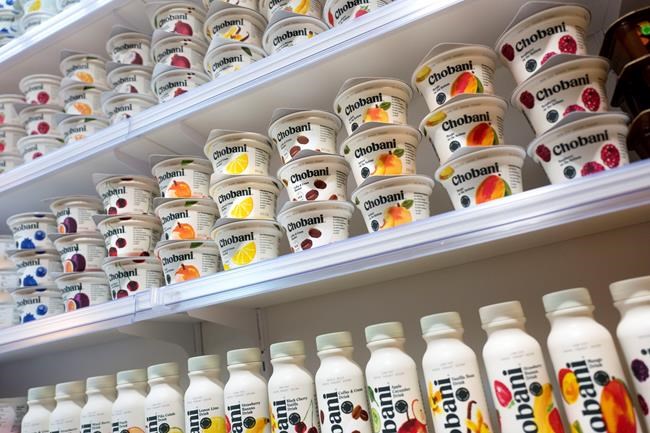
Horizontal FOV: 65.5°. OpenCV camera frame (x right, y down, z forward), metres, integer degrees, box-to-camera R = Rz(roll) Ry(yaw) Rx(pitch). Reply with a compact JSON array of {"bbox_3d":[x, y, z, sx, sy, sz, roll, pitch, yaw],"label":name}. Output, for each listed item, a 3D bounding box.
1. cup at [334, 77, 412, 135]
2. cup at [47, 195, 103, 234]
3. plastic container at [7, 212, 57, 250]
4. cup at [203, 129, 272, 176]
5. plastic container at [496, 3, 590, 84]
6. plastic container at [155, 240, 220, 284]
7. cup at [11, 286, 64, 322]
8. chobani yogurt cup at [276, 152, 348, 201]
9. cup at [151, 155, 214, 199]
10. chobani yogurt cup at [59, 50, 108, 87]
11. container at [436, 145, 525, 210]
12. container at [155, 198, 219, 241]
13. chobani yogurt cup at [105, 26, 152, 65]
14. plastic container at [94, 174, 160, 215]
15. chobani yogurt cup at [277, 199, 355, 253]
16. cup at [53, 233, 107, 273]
[{"bbox_3d":[0.062,-0.111,0.599,0.097,0.058,0.097,-8,-16,-2],"label":"cup"},{"bbox_3d":[-0.375,0.014,0.786,0.096,0.058,0.100,-7,-19,-2],"label":"cup"},{"bbox_3d":[-0.463,0.037,0.819,0.096,0.058,0.100,-7,-19,-2],"label":"plastic container"},{"bbox_3d":[-0.109,-0.063,0.674,0.097,0.058,0.097,-13,-16,15],"label":"cup"},{"bbox_3d":[0.235,-0.167,0.528,0.096,0.063,0.096,-19,-19,31],"label":"plastic container"},{"bbox_3d":[-0.184,0.077,0.697,0.096,0.063,0.096,-13,-17,13],"label":"plastic container"},{"bbox_3d":[-0.450,0.153,0.804,0.096,0.058,0.100,-12,-19,13],"label":"cup"},{"bbox_3d":[-0.009,-0.030,0.633,0.097,0.058,0.097,-12,-16,11],"label":"chobani yogurt cup"},{"bbox_3d":[-0.194,-0.037,0.718,0.097,0.058,0.097,-8,-16,-2],"label":"cup"},{"bbox_3d":[-0.429,-0.247,0.923,0.096,0.063,0.096,-8,-16,-2],"label":"chobani yogurt cup"},{"bbox_3d":[0.171,-0.026,0.535,0.096,0.063,0.096,-17,-18,27],"label":"container"},{"bbox_3d":[-0.191,0.020,0.707,0.097,0.058,0.097,-8,-16,-2],"label":"container"},{"bbox_3d":[-0.332,-0.271,0.891,0.096,0.063,0.096,-8,-16,-2],"label":"chobani yogurt cup"},{"bbox_3d":[-0.288,-0.017,0.755,0.096,0.063,0.096,-15,-17,21],"label":"plastic container"},{"bbox_3d":[-0.006,0.025,0.614,0.097,0.058,0.097,-8,-16,-2],"label":"chobani yogurt cup"},{"bbox_3d":[-0.363,0.066,0.779,0.096,0.063,0.096,-17,-18,25],"label":"cup"}]

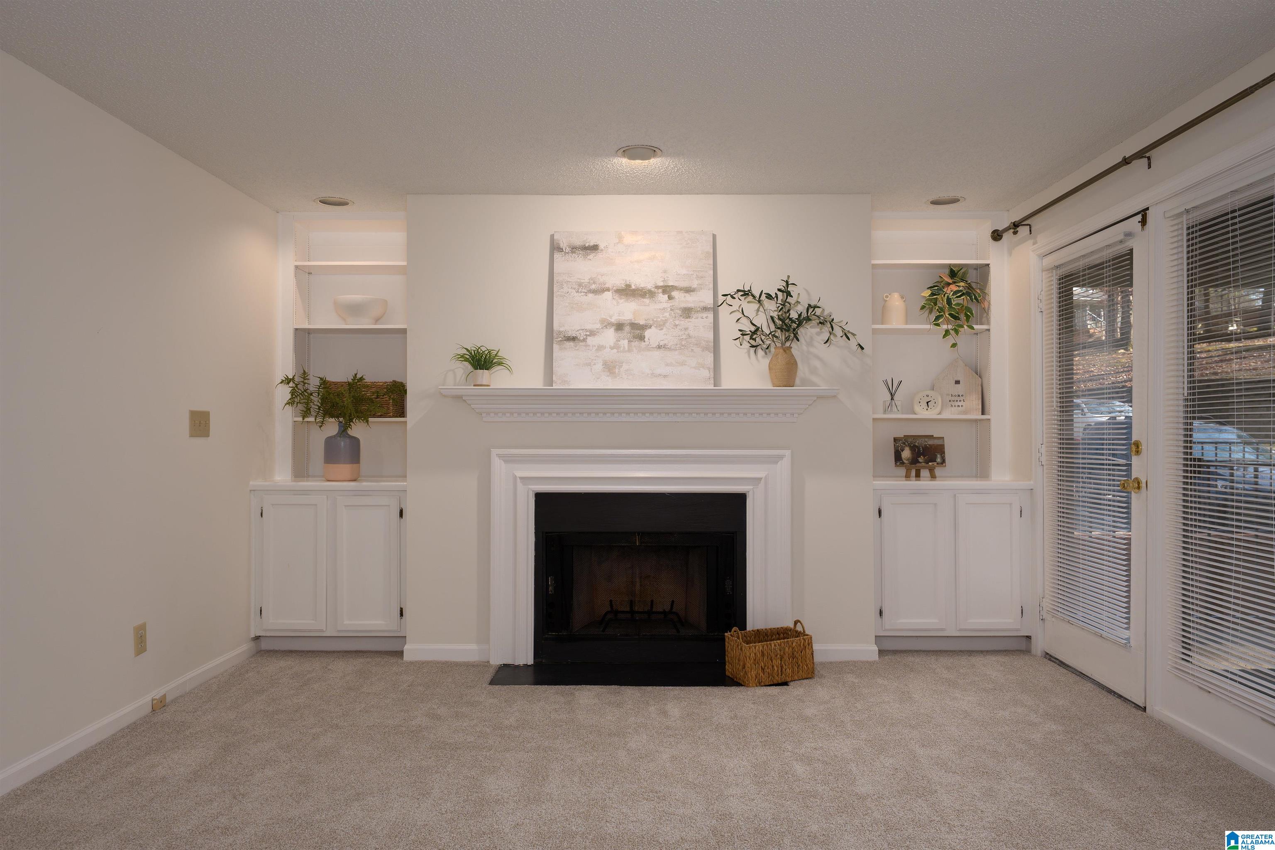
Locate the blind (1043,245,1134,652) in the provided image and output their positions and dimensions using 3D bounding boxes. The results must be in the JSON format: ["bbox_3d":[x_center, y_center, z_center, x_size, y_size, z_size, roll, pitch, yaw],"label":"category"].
[{"bbox_3d":[2.040,0.075,3.885,0.050,1.710,0.760,0,0,1],"label":"blind"}]

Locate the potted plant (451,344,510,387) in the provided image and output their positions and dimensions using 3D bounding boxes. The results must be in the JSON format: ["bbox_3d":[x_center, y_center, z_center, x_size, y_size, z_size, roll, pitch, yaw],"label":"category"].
[{"bbox_3d":[-0.777,-0.289,4.238,0.300,0.215,0.270,0,-1,1],"label":"potted plant"}]

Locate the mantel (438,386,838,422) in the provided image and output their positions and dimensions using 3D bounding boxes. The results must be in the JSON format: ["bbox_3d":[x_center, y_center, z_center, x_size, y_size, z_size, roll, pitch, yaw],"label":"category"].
[{"bbox_3d":[0.007,-0.101,4.290,1.970,0.172,0.215,0,0,0],"label":"mantel"}]

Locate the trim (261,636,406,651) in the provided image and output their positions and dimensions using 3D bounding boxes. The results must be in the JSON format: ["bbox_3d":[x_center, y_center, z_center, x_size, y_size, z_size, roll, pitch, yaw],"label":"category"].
[{"bbox_3d":[-1.605,1.161,4.559,0.820,0.100,0.016,0,-1,1],"label":"trim"}]

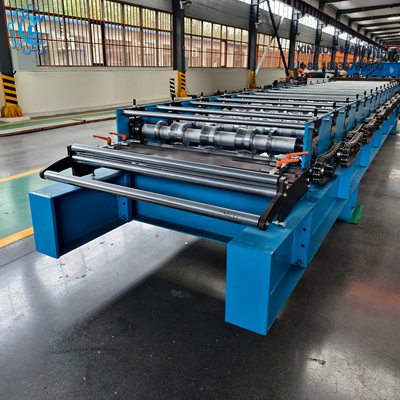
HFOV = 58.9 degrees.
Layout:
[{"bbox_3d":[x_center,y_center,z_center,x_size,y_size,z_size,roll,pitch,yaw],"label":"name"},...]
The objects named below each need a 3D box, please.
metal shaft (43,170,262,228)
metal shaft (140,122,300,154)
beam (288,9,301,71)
[{"bbox_3d":[-0.306,-0.030,1.581,1.218,0.045,0.045,11,23,29],"label":"metal shaft"},{"bbox_3d":[0.069,-0.383,2.121,1.067,0.130,0.130,11,23,29],"label":"metal shaft"},{"bbox_3d":[7.475,-12.243,28.490,0.420,5.600,0.340,11,23,29],"label":"beam"}]

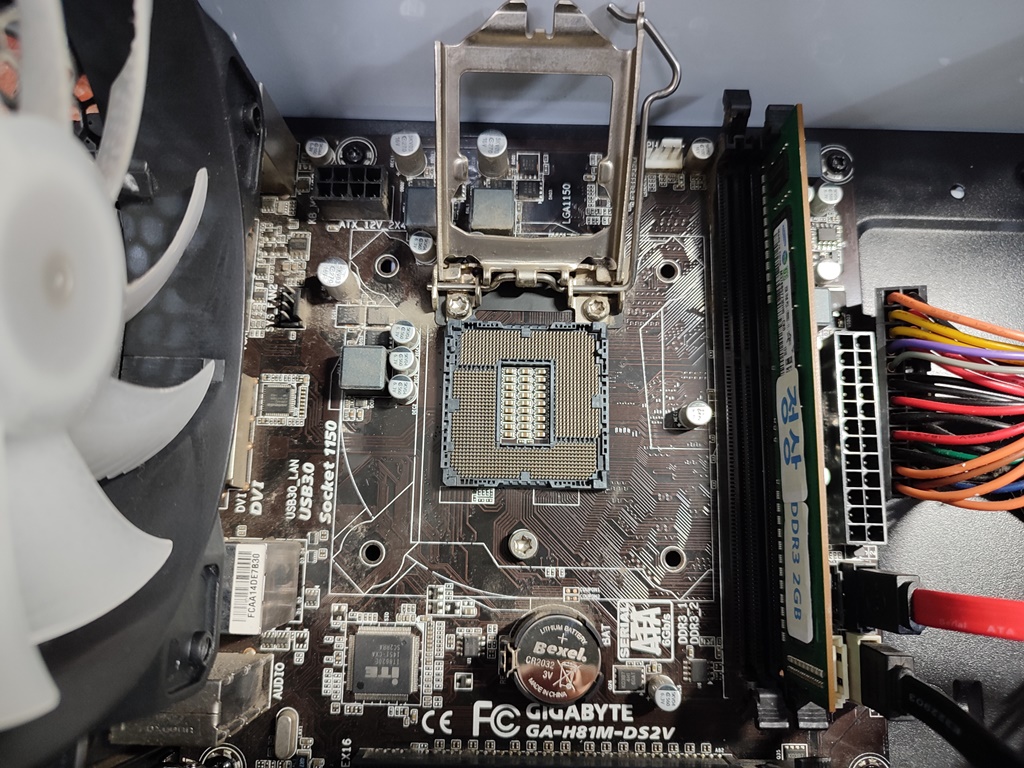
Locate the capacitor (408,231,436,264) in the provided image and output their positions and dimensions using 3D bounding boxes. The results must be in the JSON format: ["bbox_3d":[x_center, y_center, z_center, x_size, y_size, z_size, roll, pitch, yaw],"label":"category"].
[{"bbox_3d":[-0.024,-0.036,0.187,0.006,0.007,0.006,1,80,0],"label":"capacitor"}]

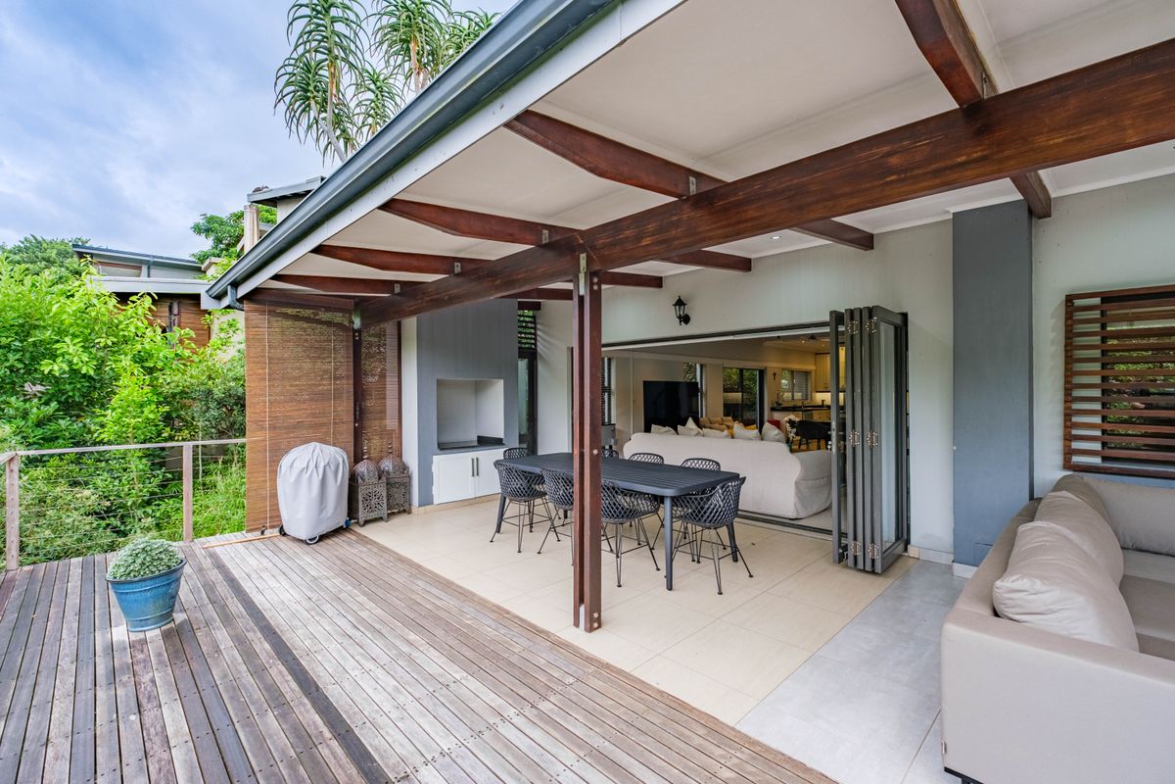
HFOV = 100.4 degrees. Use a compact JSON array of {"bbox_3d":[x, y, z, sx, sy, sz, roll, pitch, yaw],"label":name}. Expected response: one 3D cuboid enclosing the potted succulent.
[{"bbox_3d":[-2.768,1.217,3.096,0.385,0.490,0.385,0,0,-44],"label":"potted succulent"}]

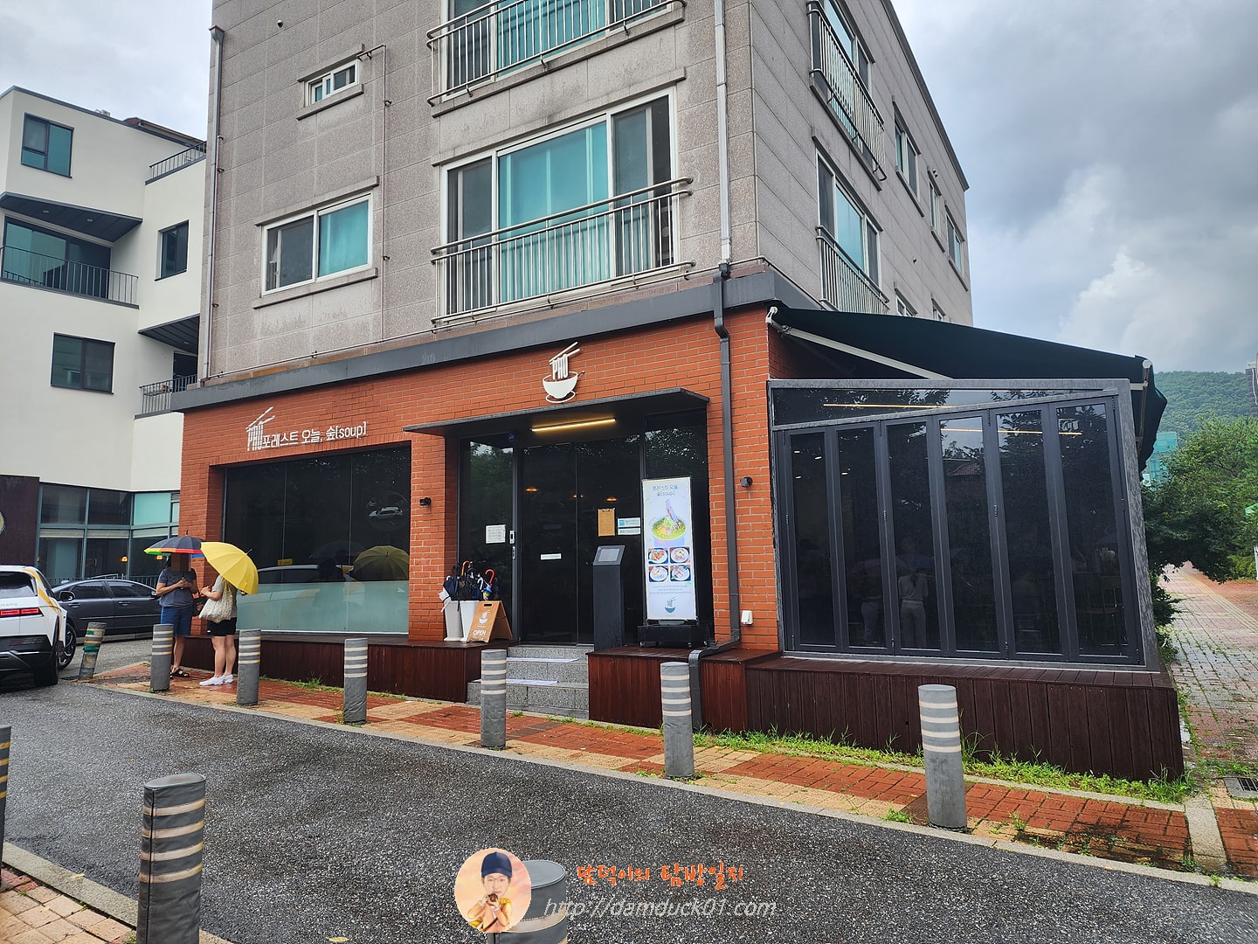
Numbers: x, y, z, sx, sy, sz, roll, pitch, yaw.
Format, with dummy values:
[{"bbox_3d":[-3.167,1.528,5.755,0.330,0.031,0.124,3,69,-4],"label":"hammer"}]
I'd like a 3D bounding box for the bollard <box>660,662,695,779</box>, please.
[{"bbox_3d":[0.344,1.719,5.786,0.197,0.765,0.197,-5,-8,30],"label":"bollard"}]

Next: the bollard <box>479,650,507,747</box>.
[{"bbox_3d":[-1.066,1.788,6.600,0.200,0.745,0.200,-1,-7,0],"label":"bollard"}]

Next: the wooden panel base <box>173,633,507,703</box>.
[{"bbox_3d":[-3.773,2.340,10.275,5.200,0.550,0.650,-5,-8,30],"label":"wooden panel base"}]

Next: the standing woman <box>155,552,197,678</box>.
[{"bbox_3d":[-5.923,1.874,11.071,0.380,1.640,0.480,-7,-9,43],"label":"standing woman"}]

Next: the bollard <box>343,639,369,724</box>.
[{"bbox_3d":[-2.513,1.925,7.715,0.200,0.745,0.200,-5,-8,30],"label":"bollard"}]

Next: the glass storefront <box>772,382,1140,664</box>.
[{"bbox_3d":[2.740,0.322,7.403,2.994,2.684,0.180,-5,-8,30],"label":"glass storefront"}]

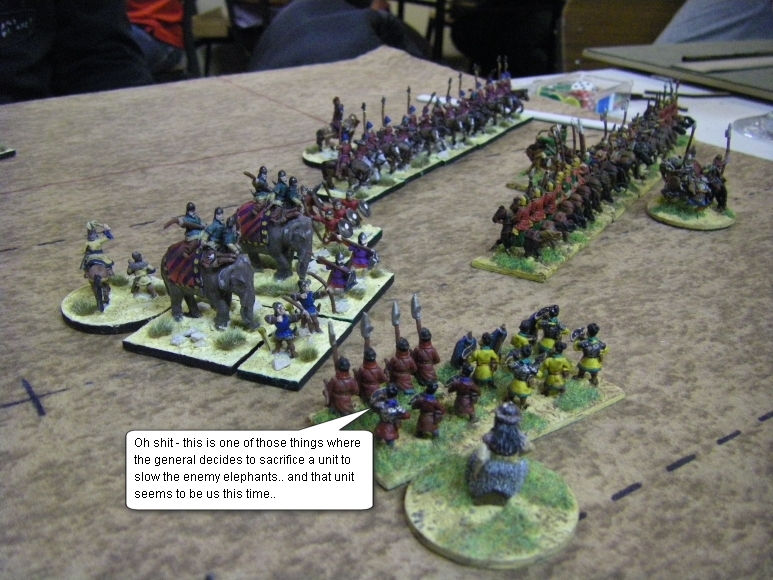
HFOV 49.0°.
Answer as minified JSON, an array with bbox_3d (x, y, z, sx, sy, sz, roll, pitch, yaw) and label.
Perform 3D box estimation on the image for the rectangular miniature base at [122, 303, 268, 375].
[{"bbox_3d":[-0.056,0.013,0.272,0.040,0.003,0.040,10,26,19],"label":"rectangular miniature base"}]

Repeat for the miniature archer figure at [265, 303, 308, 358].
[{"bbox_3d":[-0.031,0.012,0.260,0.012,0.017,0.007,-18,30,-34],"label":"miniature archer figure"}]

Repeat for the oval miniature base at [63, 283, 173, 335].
[{"bbox_3d":[-0.093,0.005,0.296,0.040,0.004,0.040,11,27,21],"label":"oval miniature base"}]

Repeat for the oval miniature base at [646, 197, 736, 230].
[{"bbox_3d":[0.138,-0.035,0.383,0.039,0.003,0.039,1,25,0],"label":"oval miniature base"}]

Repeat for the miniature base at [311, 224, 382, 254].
[{"bbox_3d":[-0.023,-0.019,0.347,0.029,0.004,0.040,9,27,19],"label":"miniature base"}]

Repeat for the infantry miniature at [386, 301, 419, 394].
[{"bbox_3d":[0.005,0.016,0.240,0.009,0.027,0.008,-11,27,-24],"label":"infantry miniature"}]

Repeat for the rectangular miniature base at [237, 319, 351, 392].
[{"bbox_3d":[-0.028,0.019,0.267,0.021,0.004,0.040,9,26,18],"label":"rectangular miniature base"}]

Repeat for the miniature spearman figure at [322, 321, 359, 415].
[{"bbox_3d":[-0.012,0.020,0.223,0.008,0.026,0.008,-12,27,-26],"label":"miniature spearman figure"}]

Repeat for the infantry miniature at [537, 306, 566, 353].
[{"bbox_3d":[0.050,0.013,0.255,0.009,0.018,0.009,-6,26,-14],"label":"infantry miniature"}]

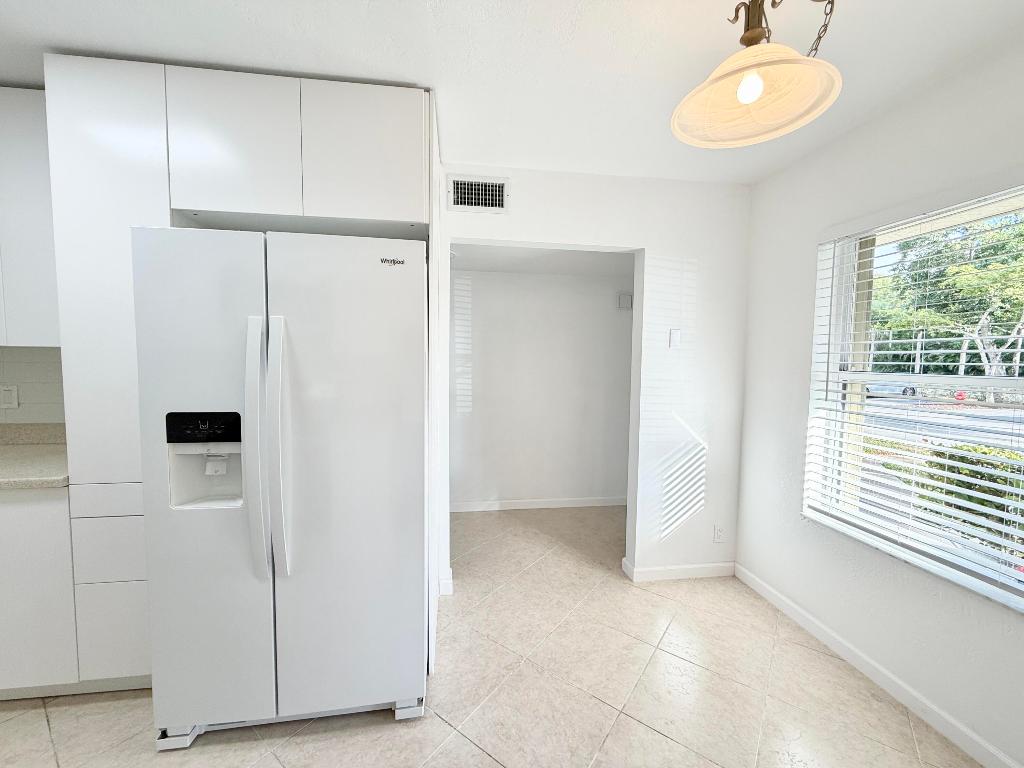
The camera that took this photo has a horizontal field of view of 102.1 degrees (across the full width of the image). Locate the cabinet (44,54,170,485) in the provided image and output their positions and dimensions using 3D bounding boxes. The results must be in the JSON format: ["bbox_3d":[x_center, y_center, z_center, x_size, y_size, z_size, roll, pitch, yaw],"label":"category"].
[{"bbox_3d":[-1.480,-0.403,1.807,0.377,1.526,0.604,0,3,-8],"label":"cabinet"}]

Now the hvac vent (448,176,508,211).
[{"bbox_3d":[-0.178,-1.028,2.247,0.339,0.187,0.022,0,3,-8],"label":"hvac vent"}]

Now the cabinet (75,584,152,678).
[{"bbox_3d":[-1.489,0.924,1.873,0.377,0.379,0.584,0,3,-8],"label":"cabinet"}]

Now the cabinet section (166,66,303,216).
[{"bbox_3d":[-1.022,-0.894,1.546,0.456,0.506,0.022,0,3,-8],"label":"cabinet section"}]

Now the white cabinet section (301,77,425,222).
[{"bbox_3d":[-0.569,-0.894,1.607,0.455,0.506,0.022,0,3,-8],"label":"white cabinet section"}]

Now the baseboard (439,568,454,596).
[{"bbox_3d":[-0.381,1.151,2.420,0.078,0.091,0.152,0,3,-8],"label":"baseboard"}]

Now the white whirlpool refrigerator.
[{"bbox_3d":[-0.807,0.354,1.787,0.909,1.747,0.850,0,3,-8],"label":"white whirlpool refrigerator"}]

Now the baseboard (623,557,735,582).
[{"bbox_3d":[1.052,1.151,2.617,0.665,0.091,0.160,0,3,-8],"label":"baseboard"}]

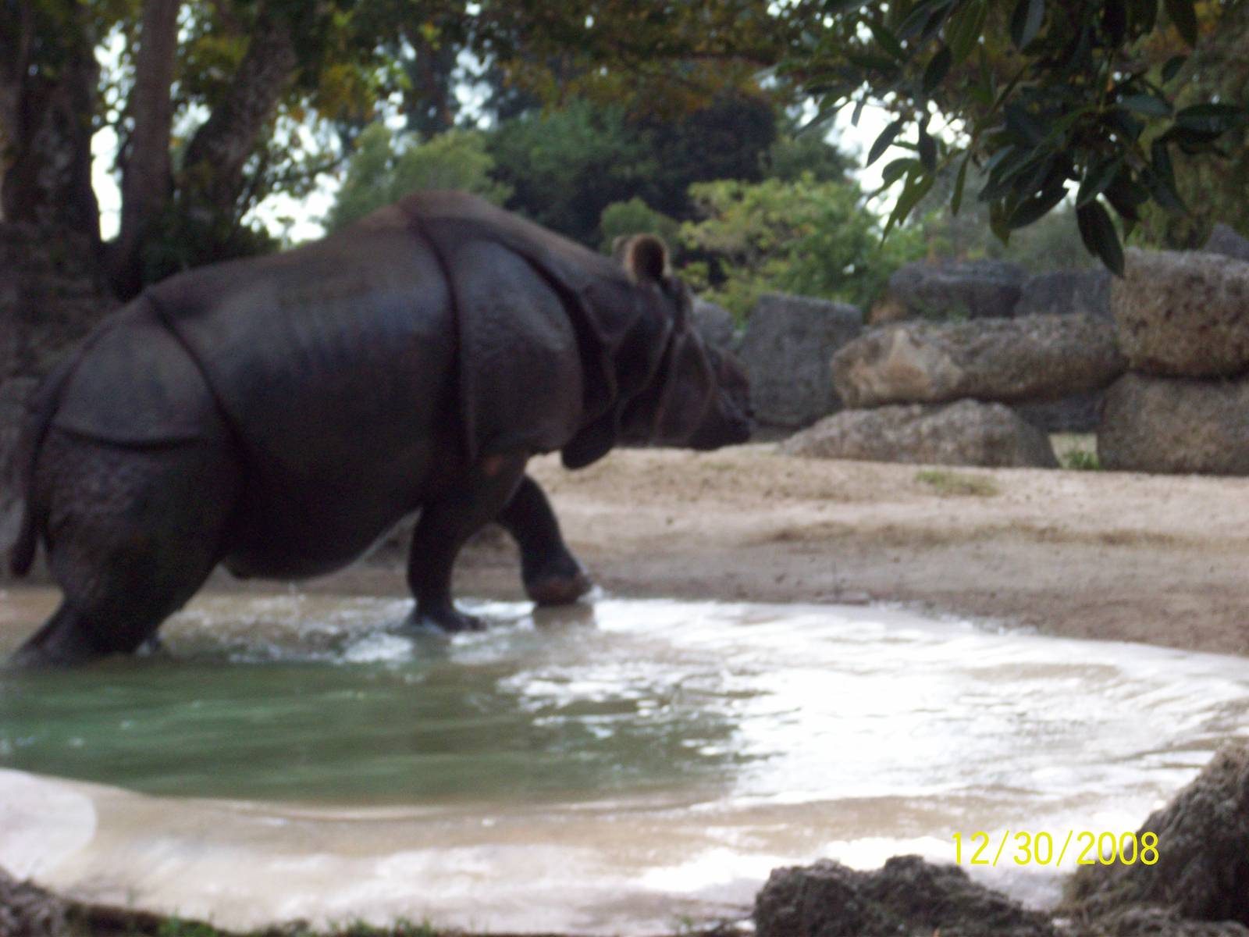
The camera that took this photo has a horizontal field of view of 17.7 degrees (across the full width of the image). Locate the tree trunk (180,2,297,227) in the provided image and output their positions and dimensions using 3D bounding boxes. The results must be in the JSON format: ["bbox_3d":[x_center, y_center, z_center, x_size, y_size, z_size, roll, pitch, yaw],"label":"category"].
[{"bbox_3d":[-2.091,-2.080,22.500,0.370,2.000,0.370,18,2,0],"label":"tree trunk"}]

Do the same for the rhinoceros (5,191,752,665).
[{"bbox_3d":[-0.820,-0.160,15.250,3.150,1.780,1.150,-8,8,-34],"label":"rhinoceros"}]

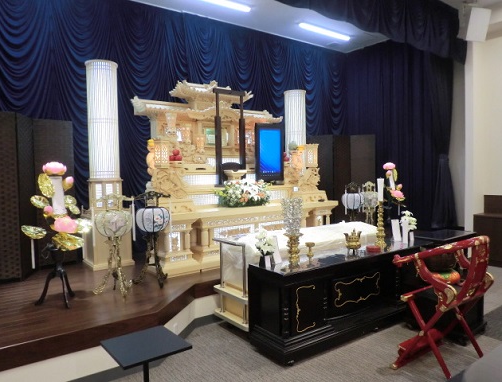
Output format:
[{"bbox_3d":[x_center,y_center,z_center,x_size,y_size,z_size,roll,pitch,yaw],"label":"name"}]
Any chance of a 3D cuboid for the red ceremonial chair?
[{"bbox_3d":[1.510,0.847,2.943,0.690,0.980,0.540,-3,4,-40],"label":"red ceremonial chair"}]

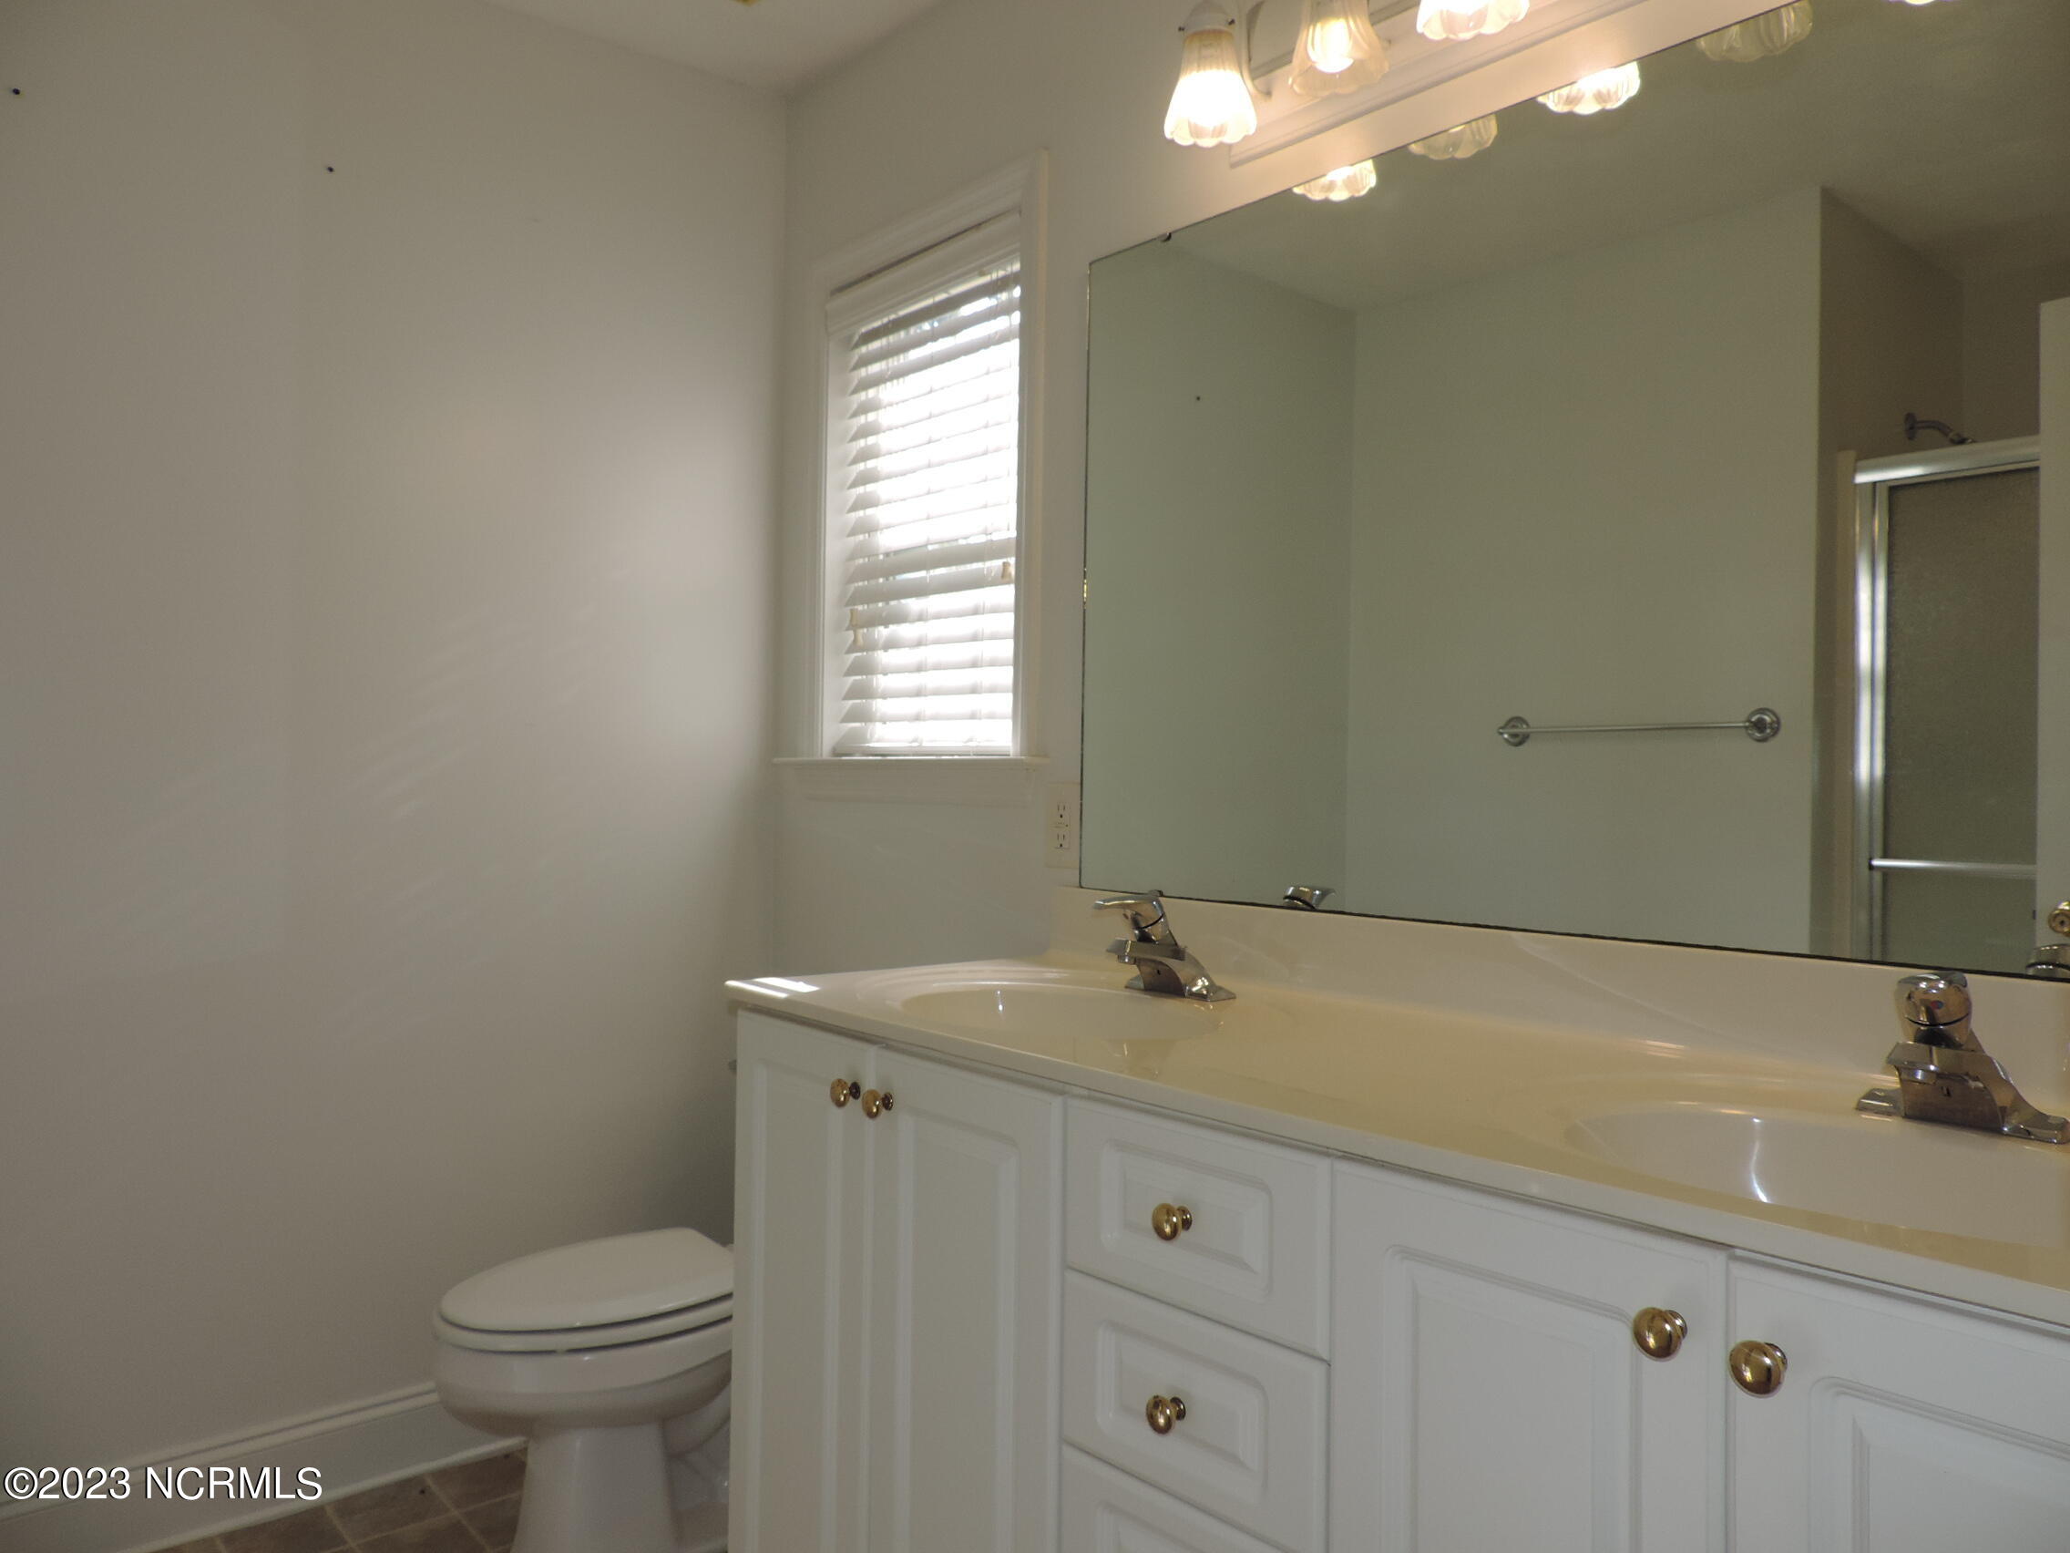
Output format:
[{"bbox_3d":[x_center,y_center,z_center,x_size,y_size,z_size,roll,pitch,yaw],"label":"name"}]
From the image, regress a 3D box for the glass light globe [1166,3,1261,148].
[{"bbox_3d":[0.219,-0.863,1.763,0.113,0.130,0.113,1,1,0],"label":"glass light globe"}]

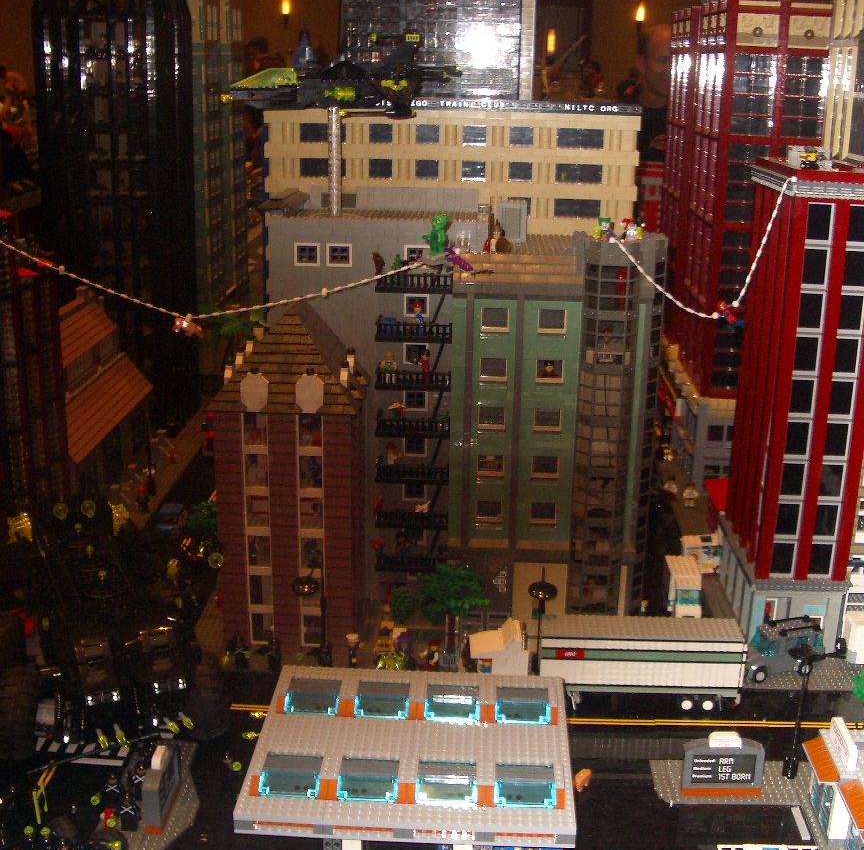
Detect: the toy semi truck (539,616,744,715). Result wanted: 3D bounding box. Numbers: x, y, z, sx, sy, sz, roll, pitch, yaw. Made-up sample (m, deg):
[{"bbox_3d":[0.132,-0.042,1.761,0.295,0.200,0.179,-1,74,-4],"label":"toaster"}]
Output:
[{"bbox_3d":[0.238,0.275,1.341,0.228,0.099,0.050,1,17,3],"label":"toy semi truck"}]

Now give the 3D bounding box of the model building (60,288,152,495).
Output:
[{"bbox_3d":[-0.647,-0.042,1.981,0.230,0.300,0.420,1,17,3],"label":"model building"}]

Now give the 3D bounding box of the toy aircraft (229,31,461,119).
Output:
[{"bbox_3d":[-0.103,-0.412,1.372,0.250,0.095,0.170,-5,18,-16],"label":"toy aircraft"}]

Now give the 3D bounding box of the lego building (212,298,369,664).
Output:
[{"bbox_3d":[-0.171,0.057,1.454,0.177,0.420,0.176,1,17,3],"label":"lego building"}]

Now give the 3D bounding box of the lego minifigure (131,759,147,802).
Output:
[{"bbox_3d":[-0.296,0.359,1.179,0.024,0.041,0.016,0,17,-3],"label":"lego minifigure"}]

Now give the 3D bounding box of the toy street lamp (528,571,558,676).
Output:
[{"bbox_3d":[0.132,0.238,1.369,0.033,0.141,0.045,1,17,3],"label":"toy street lamp"}]

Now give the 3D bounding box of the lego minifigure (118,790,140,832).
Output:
[{"bbox_3d":[-0.294,0.373,1.133,0.024,0.041,0.016,0,17,-3],"label":"lego minifigure"}]

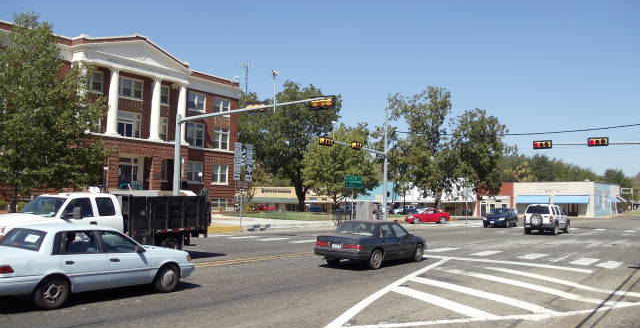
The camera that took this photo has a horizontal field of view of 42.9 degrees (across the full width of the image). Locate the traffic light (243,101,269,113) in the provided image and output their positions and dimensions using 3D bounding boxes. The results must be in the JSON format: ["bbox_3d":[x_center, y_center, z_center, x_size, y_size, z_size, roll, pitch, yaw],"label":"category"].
[{"bbox_3d":[-3.103,-2.803,40.000,1.250,0.530,0.300,-1,-3,27],"label":"traffic light"}]

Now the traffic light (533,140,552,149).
[{"bbox_3d":[15.207,-1.303,55.500,1.320,0.580,0.380,-1,-3,30],"label":"traffic light"}]

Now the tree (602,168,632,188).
[{"bbox_3d":[65.859,6.295,180.275,7.500,10.500,7.500,0,-3,0],"label":"tree"}]

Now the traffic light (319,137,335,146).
[{"bbox_3d":[0.476,-1.548,57.000,0.350,0.550,1.600,-1,-3,27],"label":"traffic light"}]

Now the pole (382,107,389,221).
[{"bbox_3d":[4.906,0.239,60.738,0.300,9.100,0.300,-1,-3,30],"label":"pole"}]

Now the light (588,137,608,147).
[{"bbox_3d":[17.644,-1.393,51.500,1.250,0.530,0.300,-1,-3,27],"label":"light"}]

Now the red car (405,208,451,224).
[{"bbox_3d":[10.341,5.018,77.536,4.300,1.380,1.770,0,-3,-2],"label":"red car"}]

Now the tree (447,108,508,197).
[{"bbox_3d":[17.535,-0.719,90.000,6.800,11.000,6.800,-1,-3,27],"label":"tree"}]

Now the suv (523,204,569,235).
[{"bbox_3d":[14.050,3.440,50.048,1.830,1.820,4.450,-1,-3,30],"label":"suv"}]

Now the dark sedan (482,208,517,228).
[{"bbox_3d":[13.913,4.148,62.600,1.760,1.420,4.700,-1,-3,24],"label":"dark sedan"}]

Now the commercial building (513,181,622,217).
[{"bbox_3d":[42.981,6.311,138.626,12.100,5.200,30.000,-1,-3,27],"label":"commercial building"}]

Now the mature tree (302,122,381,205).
[{"bbox_3d":[2.197,0.929,86.256,8.000,9.800,7.800,0,-3,0],"label":"mature tree"}]

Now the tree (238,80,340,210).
[{"bbox_3d":[-3.749,-2.213,100.000,12.600,16.200,12.200,1,-3,0],"label":"tree"}]

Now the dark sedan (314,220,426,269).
[{"bbox_3d":[1.660,2.433,25.050,1.730,1.380,4.600,-1,-3,30],"label":"dark sedan"}]

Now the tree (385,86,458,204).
[{"bbox_3d":[11.649,-1.143,93.393,8.200,15.000,8.000,0,-3,0],"label":"tree"}]

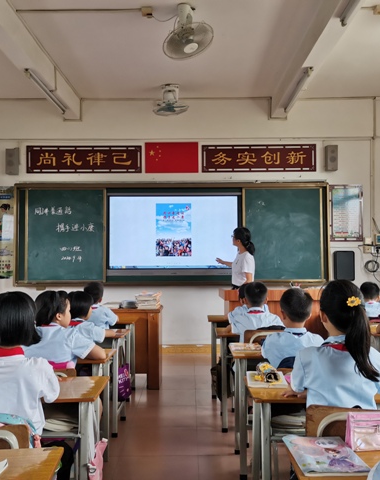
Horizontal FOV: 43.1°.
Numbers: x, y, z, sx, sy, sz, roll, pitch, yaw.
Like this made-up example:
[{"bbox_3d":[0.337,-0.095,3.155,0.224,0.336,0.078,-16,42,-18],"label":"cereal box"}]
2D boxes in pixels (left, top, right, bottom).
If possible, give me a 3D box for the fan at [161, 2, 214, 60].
[{"bbox_3d":[-0.035,-1.730,4.026,0.430,0.410,0.430,-2,-2,33],"label":"fan"}]

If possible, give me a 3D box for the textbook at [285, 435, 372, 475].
[{"bbox_3d":[0.395,0.627,1.412,0.185,0.012,0.250,0,-2,-2],"label":"textbook"}]

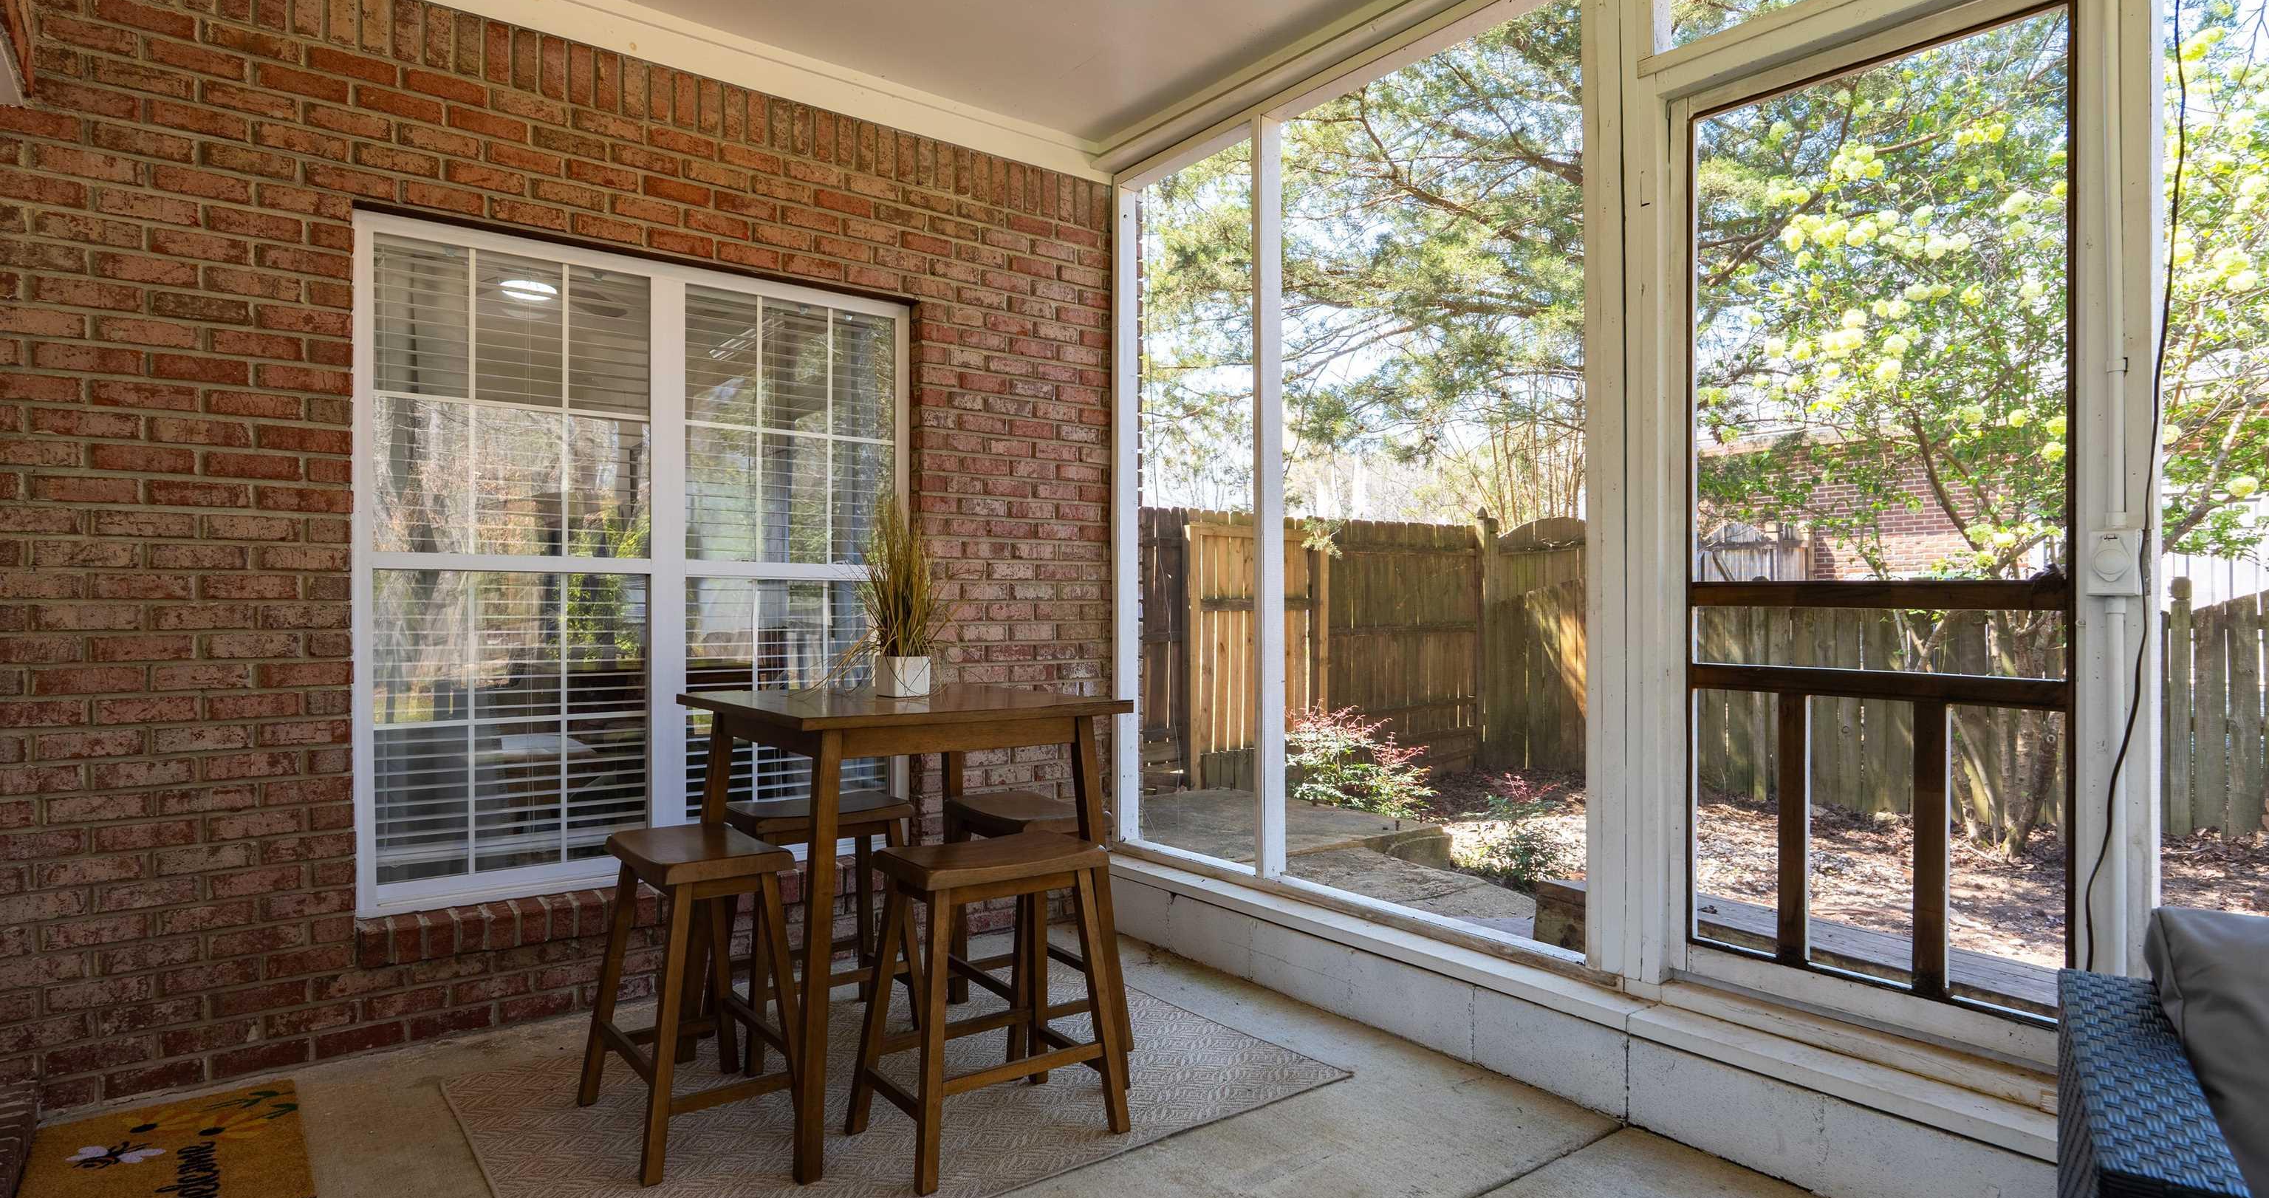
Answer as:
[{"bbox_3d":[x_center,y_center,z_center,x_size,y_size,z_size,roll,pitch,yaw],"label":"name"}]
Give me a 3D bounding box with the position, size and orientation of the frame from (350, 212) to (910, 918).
[{"bbox_3d":[-1.389,-0.087,3.567,1.565,1.810,0.090,0,0,-38],"label":"frame"}]

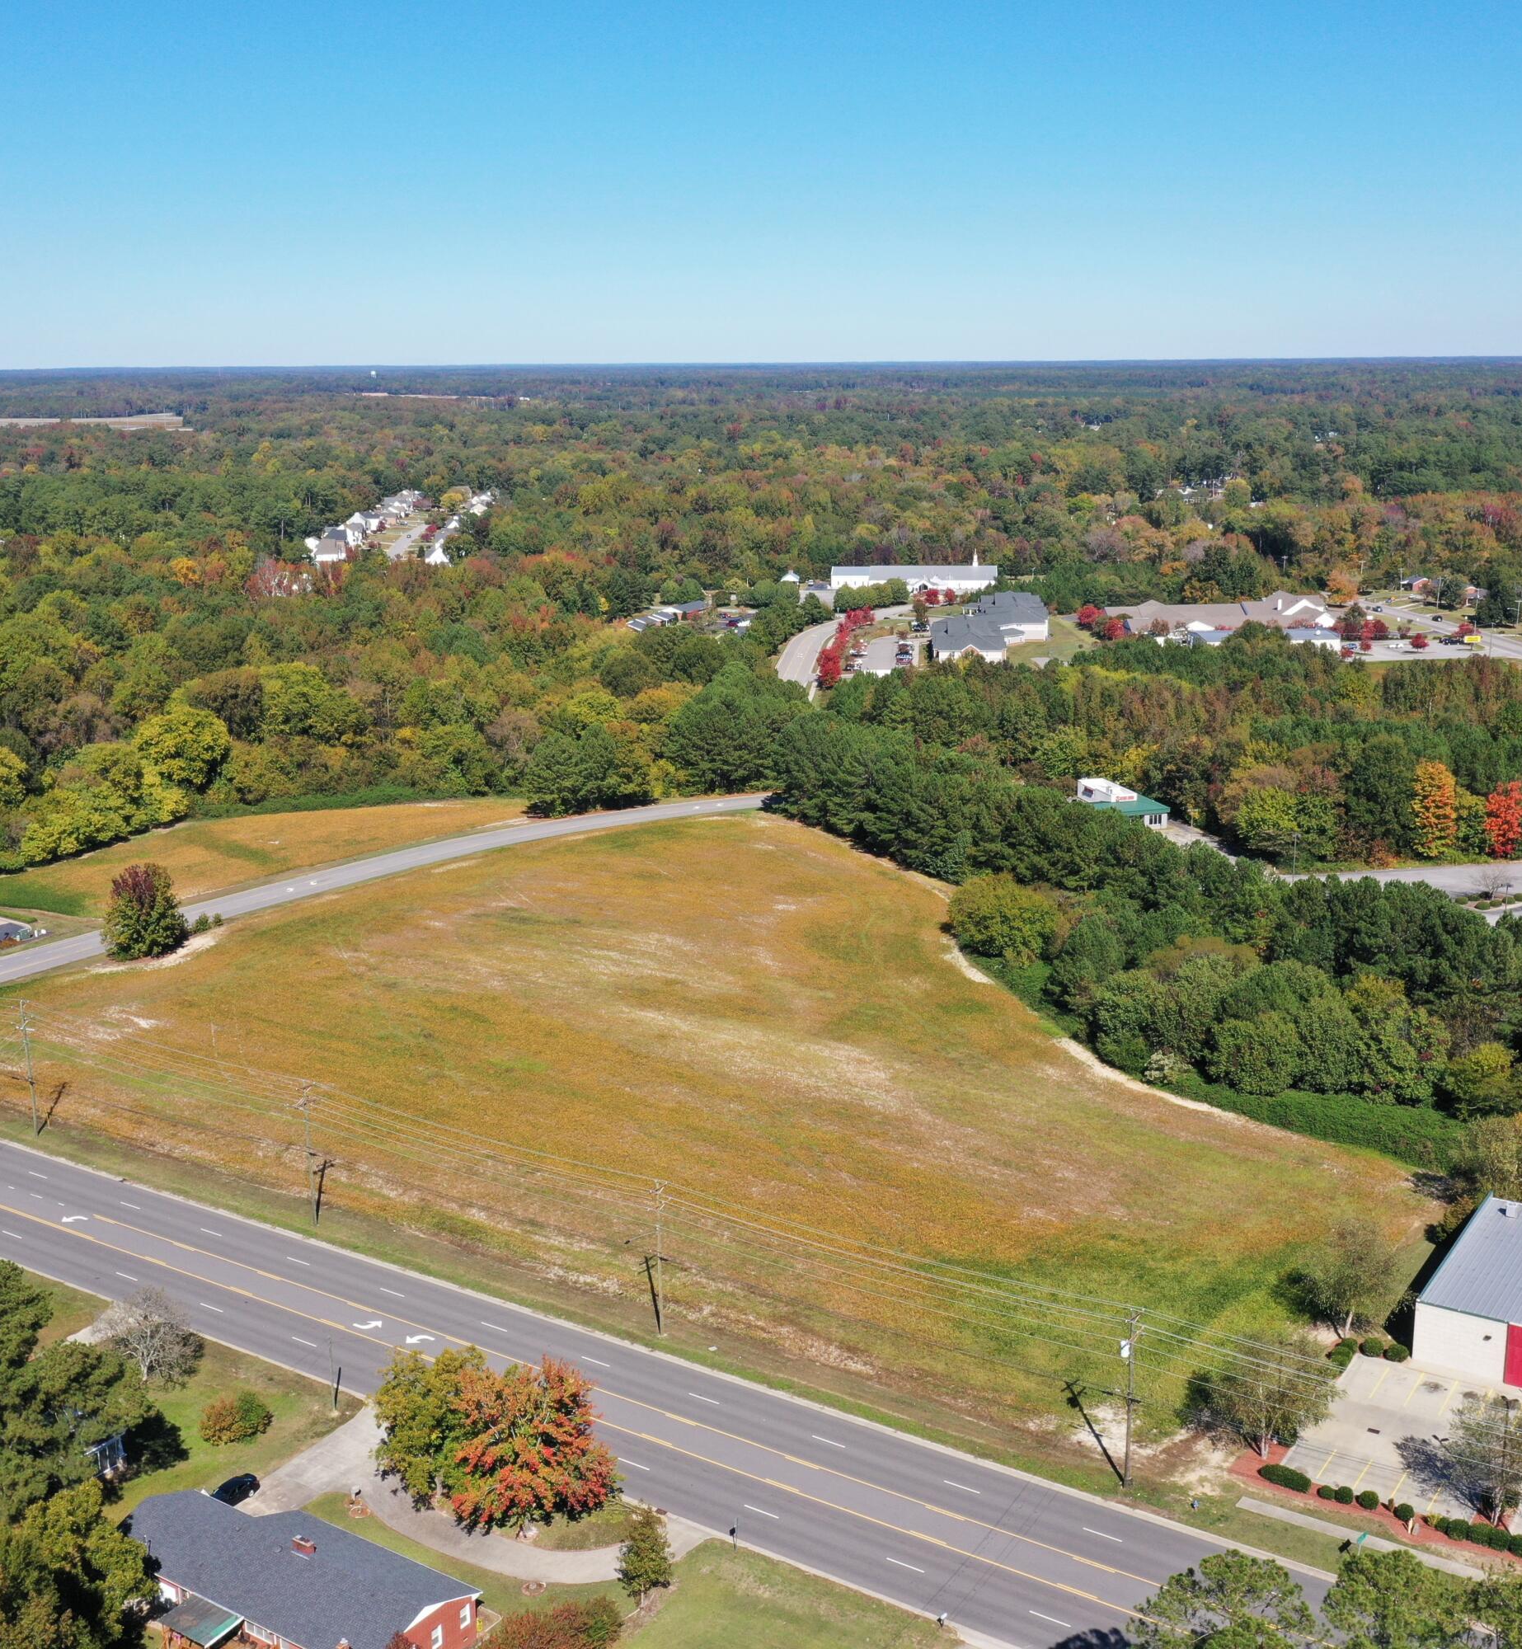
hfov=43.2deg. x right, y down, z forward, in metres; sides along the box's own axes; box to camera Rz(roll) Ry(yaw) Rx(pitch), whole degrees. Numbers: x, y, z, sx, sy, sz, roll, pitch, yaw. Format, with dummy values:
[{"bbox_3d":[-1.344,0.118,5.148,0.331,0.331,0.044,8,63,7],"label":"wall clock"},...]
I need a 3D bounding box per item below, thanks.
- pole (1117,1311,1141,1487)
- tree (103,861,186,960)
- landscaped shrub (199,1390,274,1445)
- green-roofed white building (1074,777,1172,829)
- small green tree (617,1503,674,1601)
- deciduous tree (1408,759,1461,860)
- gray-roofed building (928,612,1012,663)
[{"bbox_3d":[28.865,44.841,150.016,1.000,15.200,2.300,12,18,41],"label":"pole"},{"bbox_3d":[-92.140,12.700,287.104,12.200,13.000,11.800,-5,14,-17],"label":"tree"},{"bbox_3d":[-43.653,48.344,159.312,5.400,3.400,5.000,-4,14,-15],"label":"landscaped shrub"},{"bbox_3d":[67.230,-3.560,362.460,13.000,6.200,17.500,-5,14,-17],"label":"green-roofed white building"},{"bbox_3d":[-8.465,52.073,137.352,4.000,7.800,4.000,-1,14,0],"label":"small green tree"},{"bbox_3d":[117.585,-2.417,335.670,9.000,15.800,8.800,4,14,18],"label":"deciduous tree"},{"bbox_3d":[61.142,-53.717,564.800,22.500,9.300,22.000,1,14,5],"label":"gray-roofed building"}]

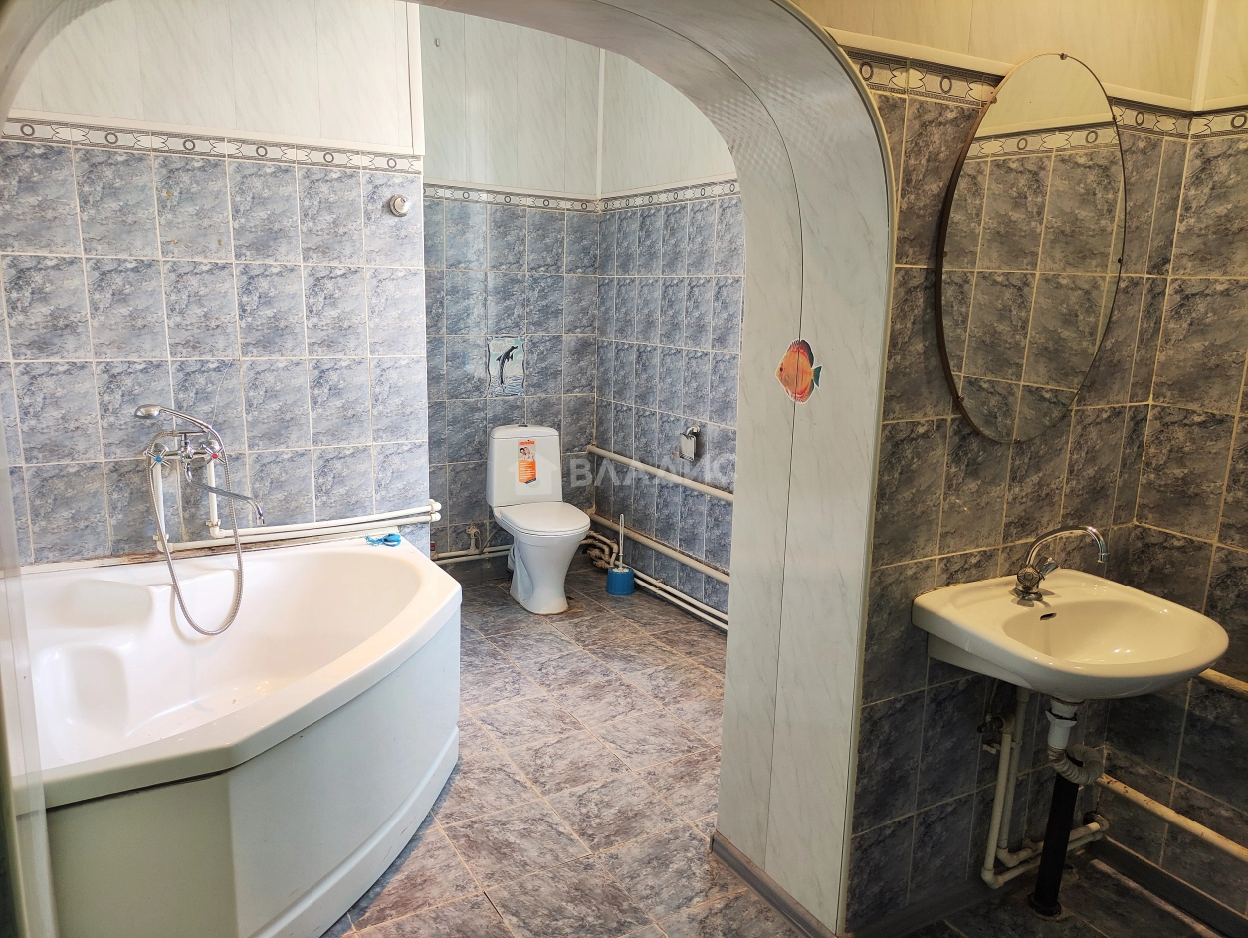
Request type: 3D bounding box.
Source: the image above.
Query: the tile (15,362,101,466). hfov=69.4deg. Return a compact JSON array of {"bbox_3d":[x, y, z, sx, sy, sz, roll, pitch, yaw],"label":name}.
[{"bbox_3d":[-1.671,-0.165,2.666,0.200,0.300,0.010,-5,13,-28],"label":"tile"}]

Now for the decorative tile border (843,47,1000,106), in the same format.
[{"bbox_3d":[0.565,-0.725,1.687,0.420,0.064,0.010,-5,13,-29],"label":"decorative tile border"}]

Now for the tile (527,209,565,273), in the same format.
[{"bbox_3d":[-0.382,-1.109,4.391,0.200,0.300,0.010,-5,13,-30],"label":"tile"}]

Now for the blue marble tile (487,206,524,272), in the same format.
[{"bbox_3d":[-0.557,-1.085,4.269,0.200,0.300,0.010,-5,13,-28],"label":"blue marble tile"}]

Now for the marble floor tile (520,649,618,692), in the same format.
[{"bbox_3d":[-0.218,0.767,3.426,0.300,0.010,0.300,-5,13,-30],"label":"marble floor tile"}]

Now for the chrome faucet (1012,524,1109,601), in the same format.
[{"bbox_3d":[0.905,0.196,1.868,0.115,0.187,0.185,-6,14,-34],"label":"chrome faucet"}]

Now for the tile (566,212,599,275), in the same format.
[{"bbox_3d":[-0.211,-1.121,4.476,0.184,0.300,0.010,-5,13,-28],"label":"tile"}]

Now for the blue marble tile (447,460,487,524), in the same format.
[{"bbox_3d":[-0.769,0.109,4.458,0.200,0.300,0.010,-5,13,-27],"label":"blue marble tile"}]

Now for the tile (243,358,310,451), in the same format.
[{"bbox_3d":[-1.139,-0.209,2.956,0.200,0.300,0.010,-5,13,-27],"label":"tile"}]

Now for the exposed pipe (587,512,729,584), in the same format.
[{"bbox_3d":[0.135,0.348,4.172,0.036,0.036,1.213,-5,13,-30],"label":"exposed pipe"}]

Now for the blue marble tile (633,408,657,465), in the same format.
[{"bbox_3d":[0.103,-0.136,4.266,0.010,0.300,0.200,-5,13,-30],"label":"blue marble tile"}]

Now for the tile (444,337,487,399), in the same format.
[{"bbox_3d":[-0.755,-0.486,4.339,0.200,0.300,0.010,-5,13,-27],"label":"tile"}]

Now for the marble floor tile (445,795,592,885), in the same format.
[{"bbox_3d":[-0.284,0.985,2.379,0.300,0.010,0.300,-5,13,-30],"label":"marble floor tile"}]

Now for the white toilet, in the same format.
[{"bbox_3d":[-0.388,0.223,4.153,0.365,0.775,0.645,-4,12,-24],"label":"white toilet"}]

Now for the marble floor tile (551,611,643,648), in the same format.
[{"bbox_3d":[-0.106,0.689,3.817,0.300,0.010,0.300,-5,13,-30],"label":"marble floor tile"}]

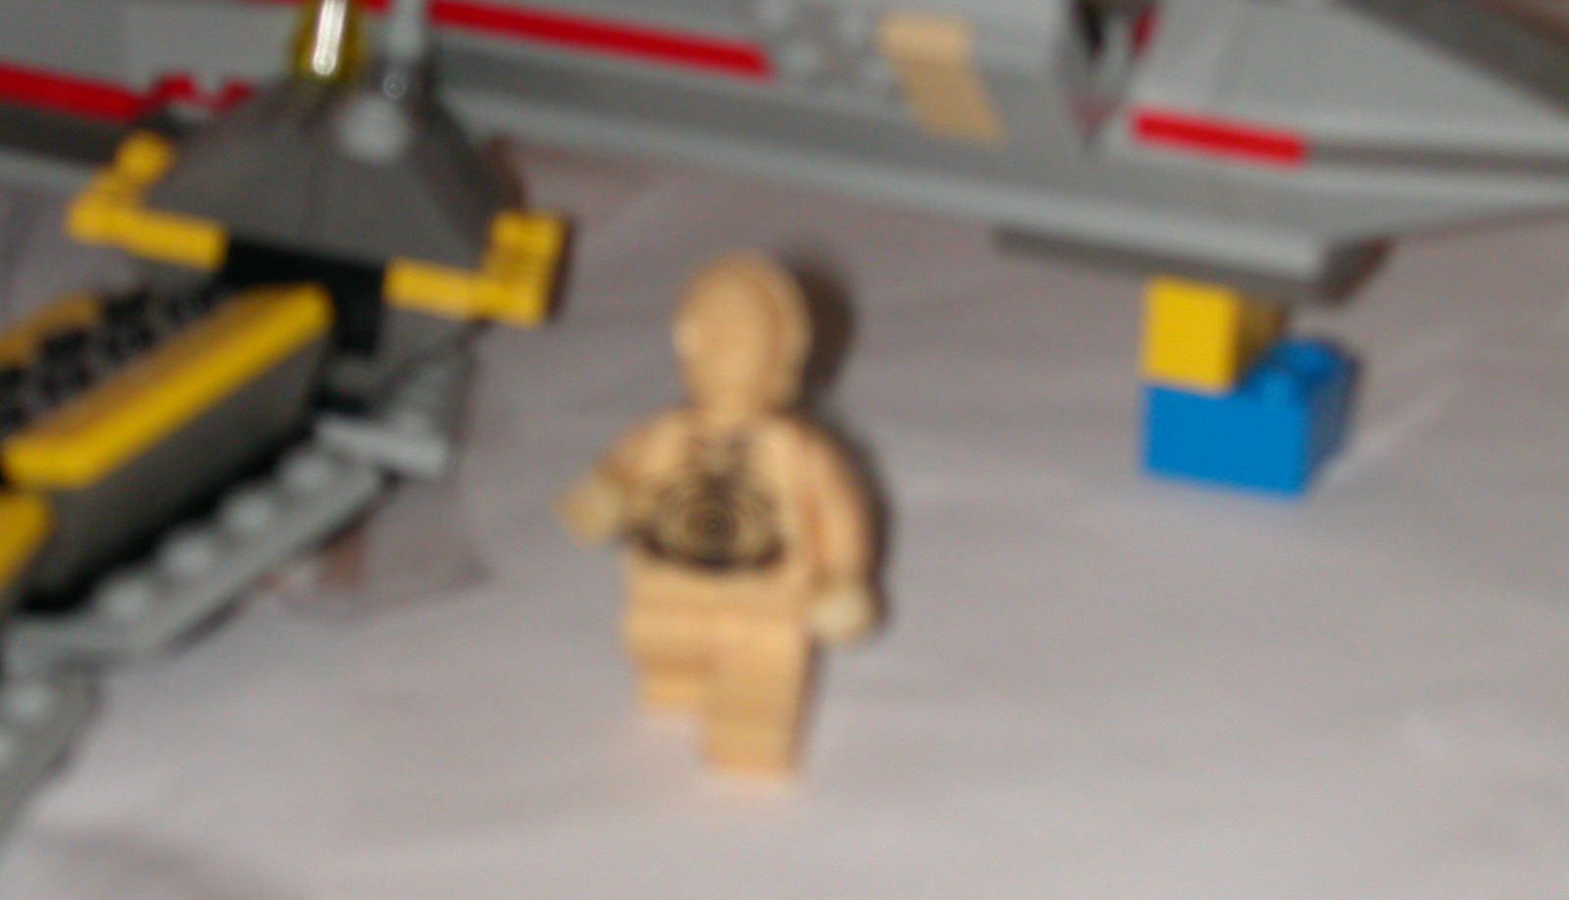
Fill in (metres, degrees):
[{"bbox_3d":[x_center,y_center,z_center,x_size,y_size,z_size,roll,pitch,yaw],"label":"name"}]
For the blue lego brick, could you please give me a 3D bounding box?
[{"bbox_3d":[0.046,-0.004,0.342,0.016,0.011,0.016,8,19,22],"label":"blue lego brick"}]

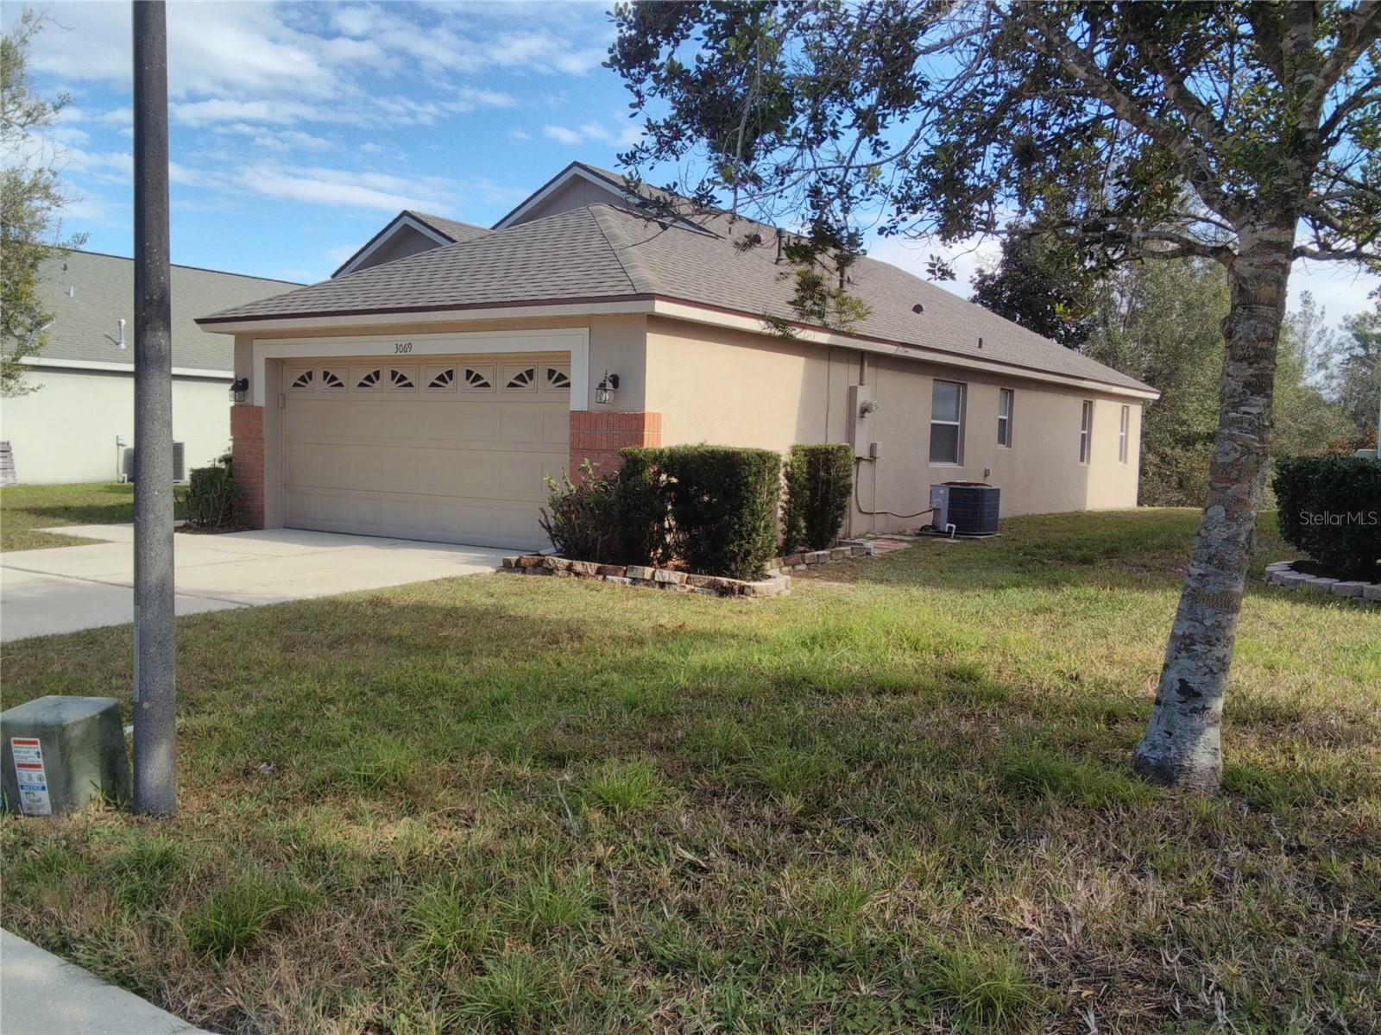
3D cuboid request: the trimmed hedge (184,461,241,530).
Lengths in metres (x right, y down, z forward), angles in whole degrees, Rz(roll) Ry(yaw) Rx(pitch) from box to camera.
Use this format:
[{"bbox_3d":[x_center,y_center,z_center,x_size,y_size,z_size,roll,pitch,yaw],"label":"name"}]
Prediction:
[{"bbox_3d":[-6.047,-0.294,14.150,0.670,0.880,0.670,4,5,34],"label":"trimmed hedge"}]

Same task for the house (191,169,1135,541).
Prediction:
[{"bbox_3d":[0.374,-3.391,22.775,12.800,6.150,21.200,4,5,34],"label":"house"}]

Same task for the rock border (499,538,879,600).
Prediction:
[{"bbox_3d":[0.544,0.428,11.704,2.900,0.220,4.300,4,5,34],"label":"rock border"}]

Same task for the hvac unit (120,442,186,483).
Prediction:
[{"bbox_3d":[-11.255,-1.153,23.400,0.930,0.850,0.930,4,5,34],"label":"hvac unit"}]

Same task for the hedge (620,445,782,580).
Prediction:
[{"bbox_3d":[0.107,-0.086,10.142,1.380,1.180,0.580,4,5,34],"label":"hedge"}]

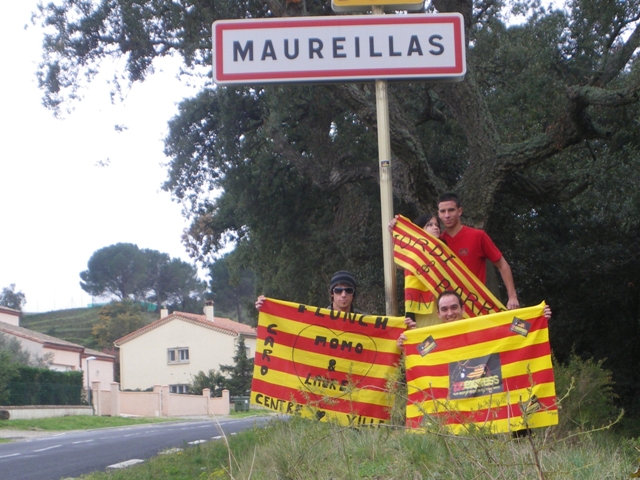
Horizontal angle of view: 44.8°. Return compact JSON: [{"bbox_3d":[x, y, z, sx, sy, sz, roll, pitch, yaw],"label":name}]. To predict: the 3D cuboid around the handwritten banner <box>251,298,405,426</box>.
[{"bbox_3d":[0.056,0.757,4.800,0.890,0.670,0.100,8,-6,0],"label":"handwritten banner"}]

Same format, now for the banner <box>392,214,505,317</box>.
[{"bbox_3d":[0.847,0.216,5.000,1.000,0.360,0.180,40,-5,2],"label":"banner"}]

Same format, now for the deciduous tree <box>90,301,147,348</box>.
[{"bbox_3d":[-20.657,9.427,80.000,6.000,7.000,6.000,-2,-8,0],"label":"deciduous tree"}]

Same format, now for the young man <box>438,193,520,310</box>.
[{"bbox_3d":[1.035,0.506,5.200,0.580,1.700,0.380,-4,-8,17],"label":"young man"}]

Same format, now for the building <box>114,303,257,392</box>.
[{"bbox_3d":[-8.400,8.852,58.500,10.500,7.300,9.000,-6,-9,27],"label":"building"}]

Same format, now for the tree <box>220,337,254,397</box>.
[{"bbox_3d":[-5.287,8.440,51.000,2.600,4.700,2.600,-2,-8,0],"label":"tree"}]

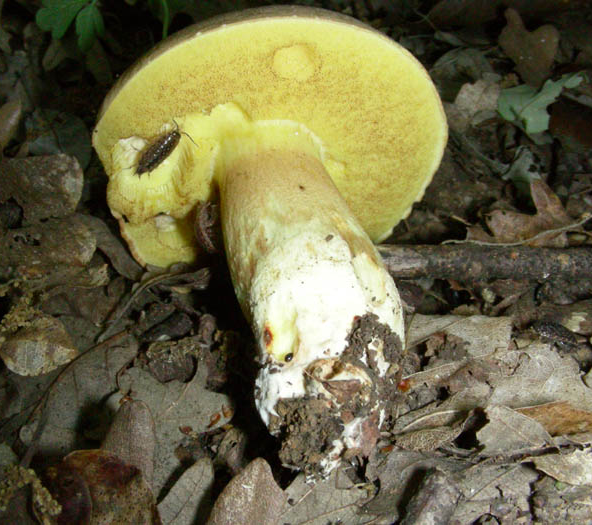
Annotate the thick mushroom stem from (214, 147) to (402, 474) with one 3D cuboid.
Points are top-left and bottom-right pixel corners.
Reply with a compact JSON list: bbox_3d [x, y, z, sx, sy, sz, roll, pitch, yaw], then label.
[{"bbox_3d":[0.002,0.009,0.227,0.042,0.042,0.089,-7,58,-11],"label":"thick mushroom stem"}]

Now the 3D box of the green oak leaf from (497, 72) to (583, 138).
[{"bbox_3d":[0.115,-0.074,0.360,0.040,0.022,0.028,10,32,16],"label":"green oak leaf"}]

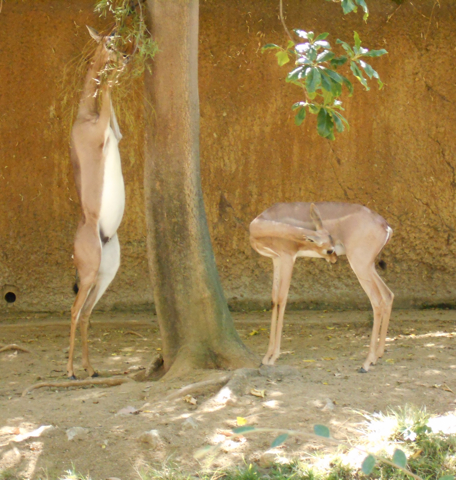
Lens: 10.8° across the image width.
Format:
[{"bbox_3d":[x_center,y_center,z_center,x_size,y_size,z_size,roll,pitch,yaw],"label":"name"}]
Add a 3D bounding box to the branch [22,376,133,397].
[{"bbox_3d":[-0.811,0.789,12.950,0.600,0.070,0.200,1,6,12],"label":"branch"}]

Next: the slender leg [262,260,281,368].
[{"bbox_3d":[0.235,0.381,13.000,0.075,0.580,0.065,3,6,0],"label":"slender leg"}]

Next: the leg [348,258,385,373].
[{"bbox_3d":[0.772,0.421,13.400,0.200,0.630,0.120,-1,6,-10],"label":"leg"}]

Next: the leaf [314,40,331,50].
[{"bbox_3d":[0.491,-1.012,12.500,0.083,0.052,0.060,0,6,0],"label":"leaf"}]

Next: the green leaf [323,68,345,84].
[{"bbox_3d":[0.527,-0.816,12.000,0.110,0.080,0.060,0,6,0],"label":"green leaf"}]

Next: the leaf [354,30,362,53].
[{"bbox_3d":[0.679,-1.032,12.500,0.042,0.114,0.035,0,6,0],"label":"leaf"}]

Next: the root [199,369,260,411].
[{"bbox_3d":[0.008,0.765,12.300,0.160,0.140,0.500,3,7,34],"label":"root"}]

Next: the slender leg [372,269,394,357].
[{"bbox_3d":[0.848,0.395,13.100,0.120,0.475,0.075,0,6,0],"label":"slender leg"}]

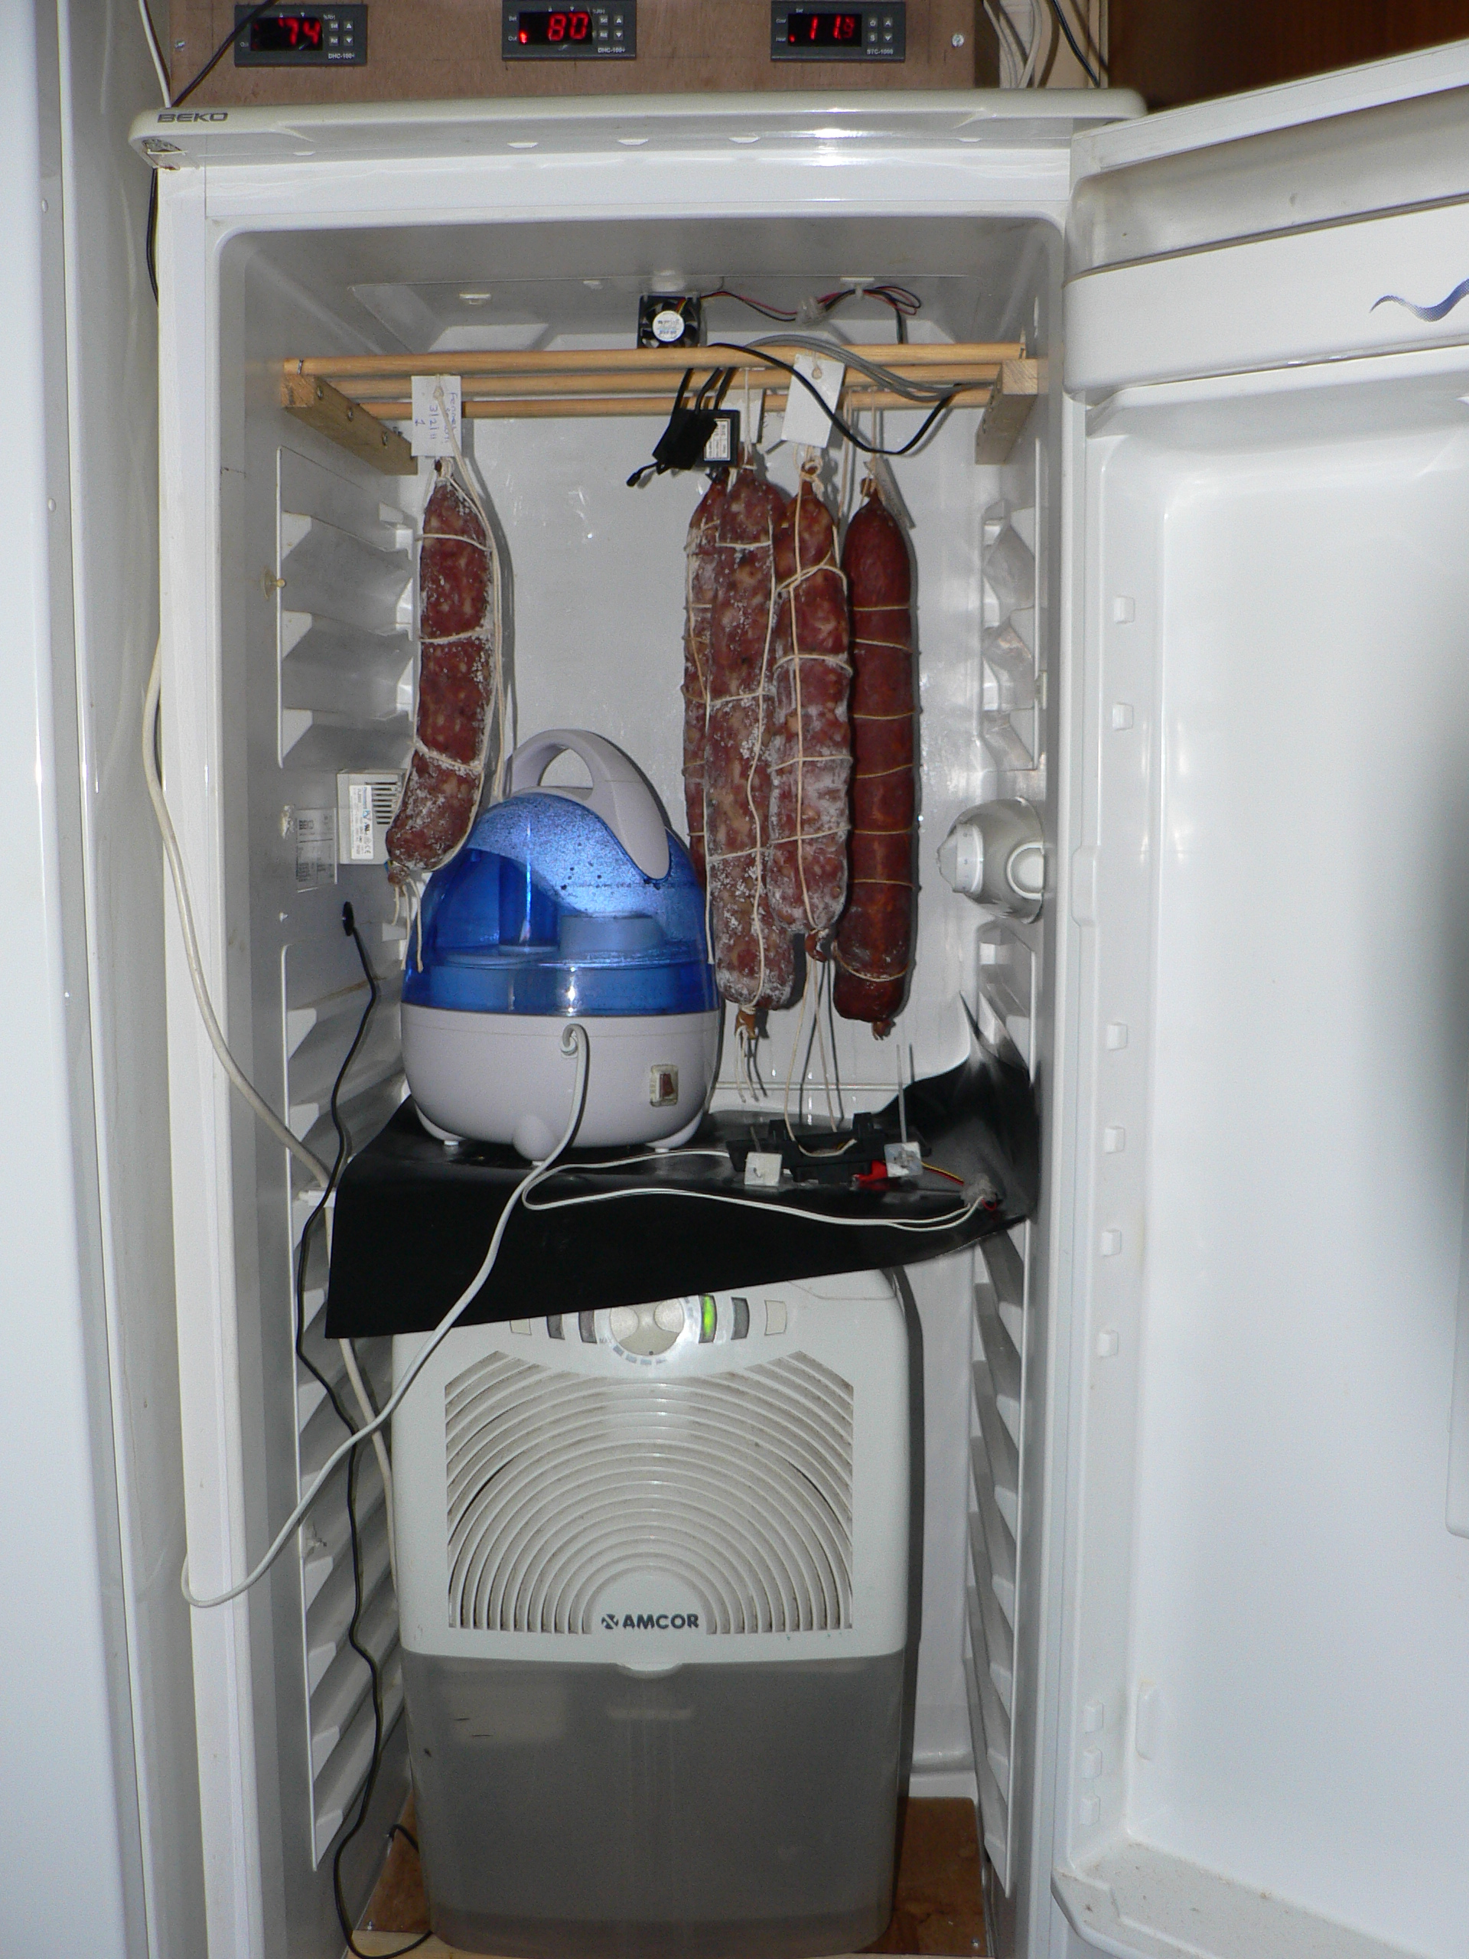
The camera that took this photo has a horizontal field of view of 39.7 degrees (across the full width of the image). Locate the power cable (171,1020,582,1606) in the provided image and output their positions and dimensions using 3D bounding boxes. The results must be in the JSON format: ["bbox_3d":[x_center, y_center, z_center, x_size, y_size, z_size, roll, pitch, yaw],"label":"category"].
[{"bbox_3d":[-0.217,0.204,1.290,0.221,0.337,0.200,0,6,4],"label":"power cable"}]

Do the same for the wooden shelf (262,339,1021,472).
[{"bbox_3d":[-0.038,-0.382,1.377,0.459,0.031,0.298,0,6,4],"label":"wooden shelf"}]

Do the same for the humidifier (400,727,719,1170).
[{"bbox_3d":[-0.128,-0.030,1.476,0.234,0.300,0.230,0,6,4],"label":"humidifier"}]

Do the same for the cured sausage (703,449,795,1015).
[{"bbox_3d":[0.011,-0.155,1.346,0.061,0.365,0.058,0,6,4],"label":"cured sausage"}]

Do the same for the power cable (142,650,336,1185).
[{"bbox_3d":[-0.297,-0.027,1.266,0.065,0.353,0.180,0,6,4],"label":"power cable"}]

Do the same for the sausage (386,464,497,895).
[{"bbox_3d":[-0.184,-0.185,1.269,0.072,0.265,0.052,0,6,4],"label":"sausage"}]

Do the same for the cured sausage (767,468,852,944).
[{"bbox_3d":[0.046,-0.169,1.274,0.053,0.298,0.050,0,6,4],"label":"cured sausage"}]

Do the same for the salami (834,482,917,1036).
[{"bbox_3d":[0.099,-0.153,1.440,0.057,0.389,0.054,0,6,4],"label":"salami"}]

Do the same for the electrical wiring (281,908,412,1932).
[{"bbox_3d":[-0.260,0.328,1.416,0.047,0.755,0.170,0,6,4],"label":"electrical wiring"}]

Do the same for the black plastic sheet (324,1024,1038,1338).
[{"bbox_3d":[-0.032,0.127,1.444,0.459,0.177,0.365,0,6,4],"label":"black plastic sheet"}]

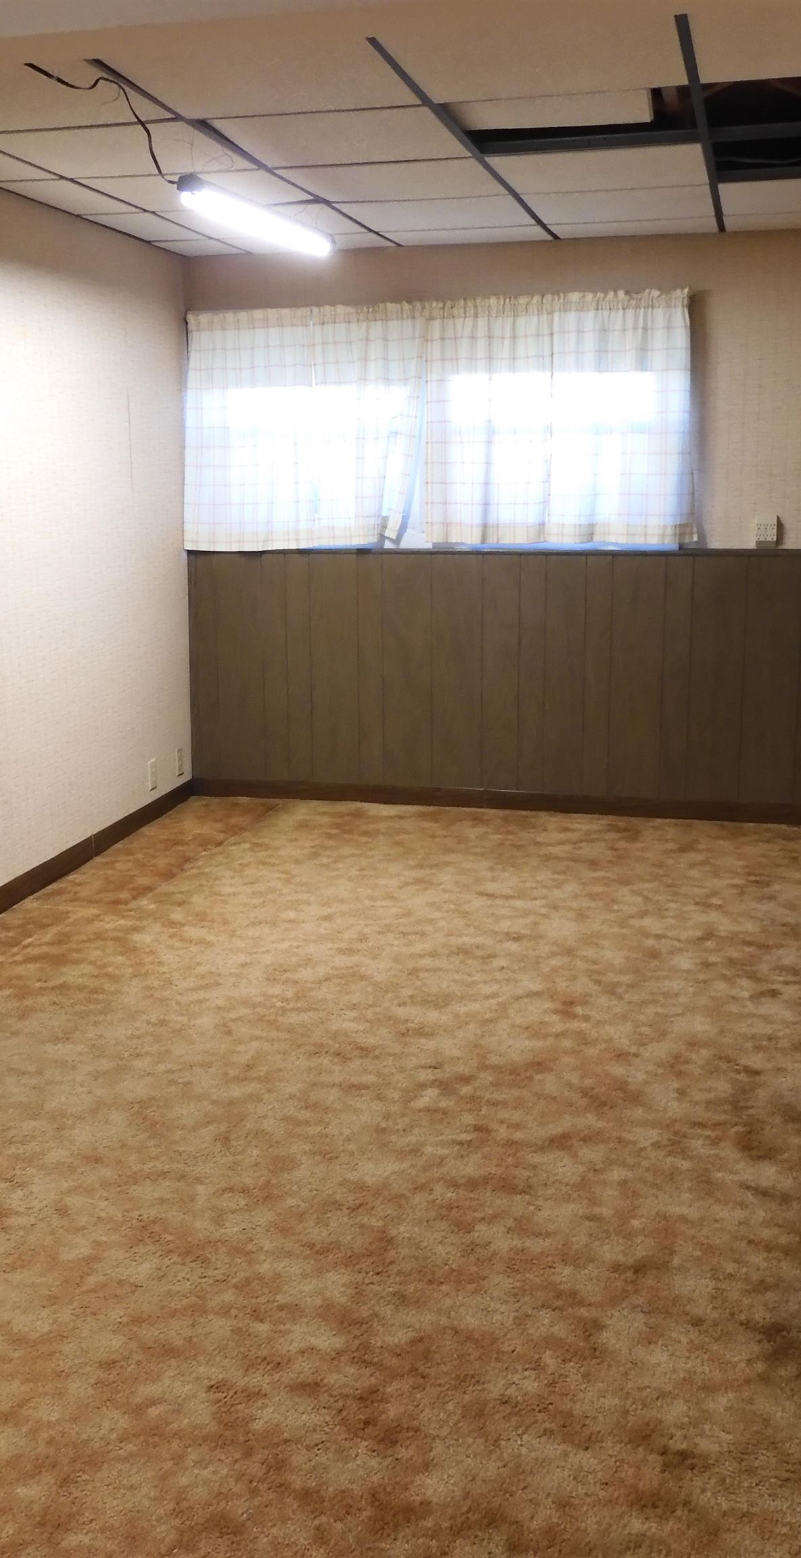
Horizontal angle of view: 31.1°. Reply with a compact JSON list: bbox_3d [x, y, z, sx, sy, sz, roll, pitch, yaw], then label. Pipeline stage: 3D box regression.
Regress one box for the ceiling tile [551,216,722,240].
[{"bbox_3d":[0.847,-1.991,5.183,0.610,0.020,0.343,3,13,14],"label":"ceiling tile"}]

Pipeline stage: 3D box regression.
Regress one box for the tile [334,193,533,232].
[{"bbox_3d":[0.138,-1.921,4.882,0.605,0.020,0.605,3,13,14],"label":"tile"}]

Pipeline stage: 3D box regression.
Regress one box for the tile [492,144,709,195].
[{"bbox_3d":[0.584,-1.767,4.161,0.605,0.020,0.605,3,13,14],"label":"tile"}]

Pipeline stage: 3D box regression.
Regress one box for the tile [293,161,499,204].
[{"bbox_3d":[-0.008,-1.794,4.304,0.605,0.020,0.605,3,13,14],"label":"tile"}]

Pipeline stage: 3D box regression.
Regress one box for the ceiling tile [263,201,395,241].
[{"bbox_3d":[-0.454,-1.948,5.025,0.605,0.020,0.605,3,13,14],"label":"ceiling tile"}]

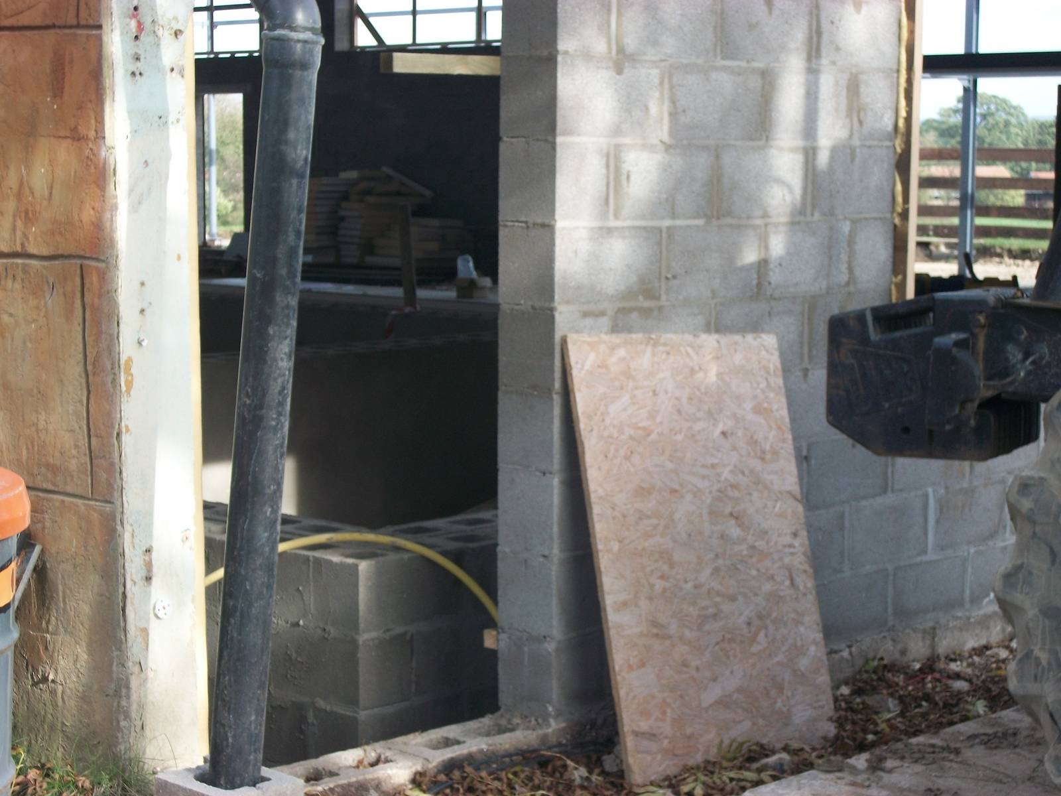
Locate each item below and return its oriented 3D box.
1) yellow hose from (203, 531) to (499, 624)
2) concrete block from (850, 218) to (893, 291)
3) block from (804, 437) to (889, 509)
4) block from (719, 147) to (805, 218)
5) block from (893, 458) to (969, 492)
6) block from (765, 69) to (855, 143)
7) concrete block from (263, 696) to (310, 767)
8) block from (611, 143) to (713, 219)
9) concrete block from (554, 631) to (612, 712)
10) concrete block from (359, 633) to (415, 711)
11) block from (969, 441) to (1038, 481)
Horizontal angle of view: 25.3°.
[{"bbox_3d":[-0.495,0.495,6.500,0.950,0.280,0.220,-3,7,-31],"label":"yellow hose"},{"bbox_3d":[1.001,-0.463,7.483,0.215,0.215,0.213,6,8,44],"label":"concrete block"},{"bbox_3d":[0.917,0.217,7.431,0.215,0.215,0.440,6,8,43],"label":"block"},{"bbox_3d":[0.610,-0.649,7.016,0.215,0.215,0.440,6,9,43],"label":"block"},{"bbox_3d":[1.232,0.184,7.795,0.215,0.215,0.440,6,8,44],"label":"block"},{"bbox_3d":[0.767,-0.889,7.154,0.215,0.215,0.440,6,9,43],"label":"block"},{"bbox_3d":[-0.749,0.993,7.314,0.440,0.215,0.215,6,9,43],"label":"concrete block"},{"bbox_3d":[0.301,-0.618,6.734,0.215,0.215,0.440,6,8,44],"label":"block"},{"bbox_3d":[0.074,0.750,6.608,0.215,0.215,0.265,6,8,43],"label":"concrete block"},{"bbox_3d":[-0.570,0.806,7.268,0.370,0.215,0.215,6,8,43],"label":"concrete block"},{"bbox_3d":[1.537,0.145,8.085,0.215,0.215,0.440,6,9,43],"label":"block"}]

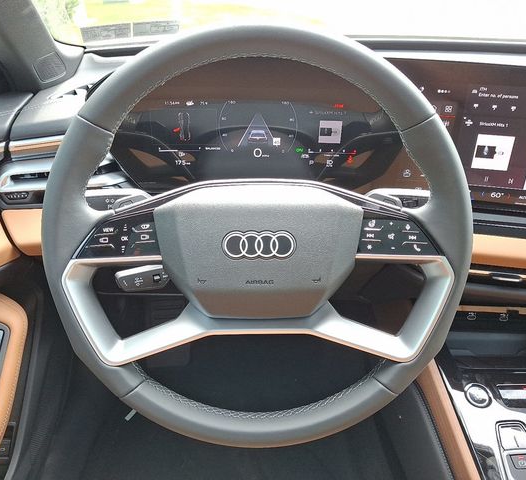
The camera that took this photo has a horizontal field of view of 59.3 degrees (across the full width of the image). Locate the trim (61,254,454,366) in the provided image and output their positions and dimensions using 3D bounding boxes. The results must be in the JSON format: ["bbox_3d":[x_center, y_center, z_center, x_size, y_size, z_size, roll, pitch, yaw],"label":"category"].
[{"bbox_3d":[-0.005,0.061,0.412,0.339,0.097,0.042,0,0,0],"label":"trim"}]

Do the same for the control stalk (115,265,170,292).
[{"bbox_3d":[-0.114,0.038,0.472,0.073,0.024,0.020,-6,2,-6],"label":"control stalk"}]

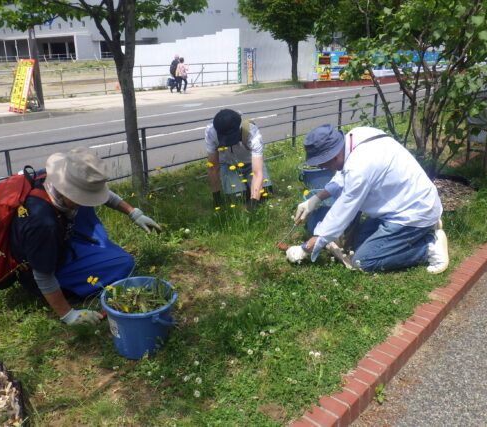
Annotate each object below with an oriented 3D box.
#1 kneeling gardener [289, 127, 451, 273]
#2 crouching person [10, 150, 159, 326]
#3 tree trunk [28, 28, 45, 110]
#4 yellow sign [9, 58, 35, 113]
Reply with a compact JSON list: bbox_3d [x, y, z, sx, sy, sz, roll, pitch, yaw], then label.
[{"bbox_3d":[0.753,-0.131,2.739,0.860,0.770,0.560,4,17,17],"label":"kneeling gardener"},{"bbox_3d":[-0.810,0.038,2.428,0.680,0.750,0.680,6,18,21],"label":"crouching person"},{"bbox_3d":[-5.773,-4.064,12.900,0.260,2.450,0.260,-1,16,0],"label":"tree trunk"},{"bbox_3d":[-5.961,-3.449,12.500,0.660,1.420,0.500,10,19,31],"label":"yellow sign"}]

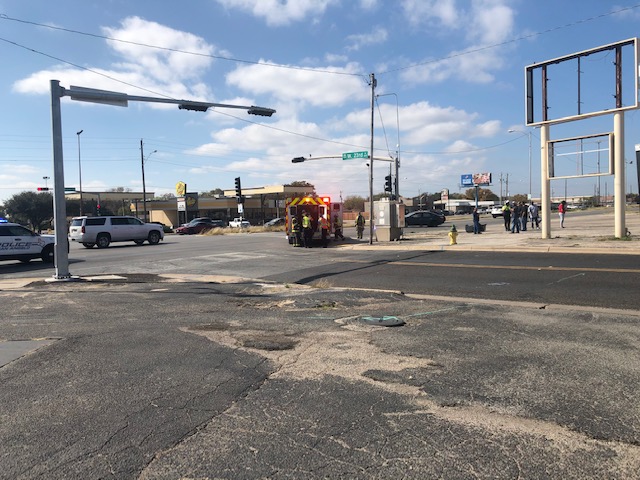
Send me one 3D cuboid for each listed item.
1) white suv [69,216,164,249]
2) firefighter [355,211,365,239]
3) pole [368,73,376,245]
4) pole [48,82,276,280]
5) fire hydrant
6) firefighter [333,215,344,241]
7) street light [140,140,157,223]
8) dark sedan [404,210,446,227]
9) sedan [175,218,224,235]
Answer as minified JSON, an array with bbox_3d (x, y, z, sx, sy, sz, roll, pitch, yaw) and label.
[{"bbox_3d":[-12.600,-0.500,32.500,2.050,1.890,5.650,1,3,42],"label":"white suv"},{"bbox_3d":[2.686,-0.959,35.200,0.680,1.800,0.450,-1,2,9],"label":"firefighter"},{"bbox_3d":[2.581,-4.000,25.500,0.360,8.500,0.340,0,2,31],"label":"pole"},{"bbox_3d":[-4.900,-2.050,18.100,8.100,6.050,0.600,-3,3,-40],"label":"pole"},{"bbox_3d":[6.112,-0.243,23.700,0.450,0.900,0.420,0,2,27],"label":"fire hydrant"},{"bbox_3d":[1.242,-0.813,34.200,0.750,1.740,0.550,-2,2,-13],"label":"firefighter"},{"bbox_3d":[-17.896,-5.527,54.500,1.900,10.100,0.500,0,2,31],"label":"street light"},{"bbox_3d":[8.400,-1.800,45.000,4.850,1.460,1.840,-2,2,-23],"label":"dark sedan"},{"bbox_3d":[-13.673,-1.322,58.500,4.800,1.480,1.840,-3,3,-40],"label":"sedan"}]

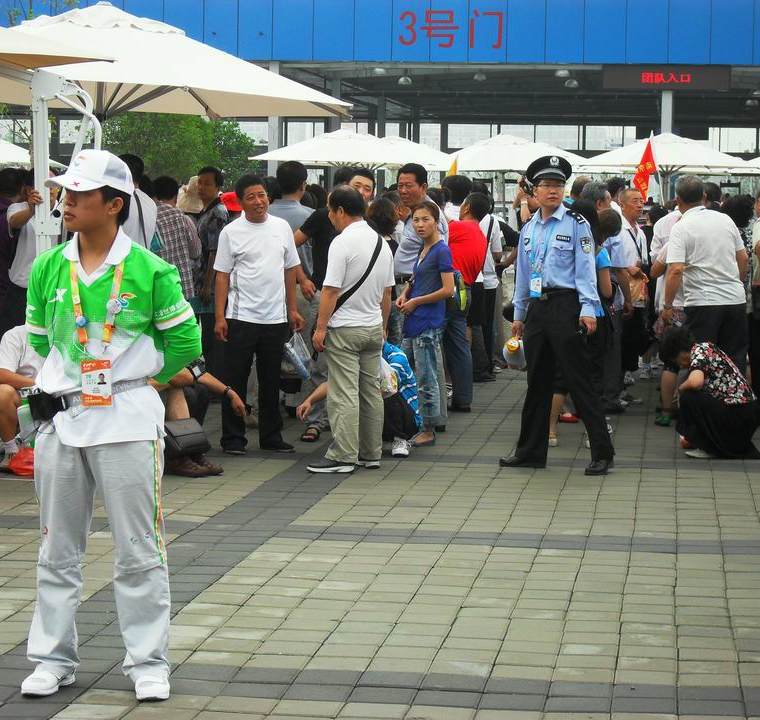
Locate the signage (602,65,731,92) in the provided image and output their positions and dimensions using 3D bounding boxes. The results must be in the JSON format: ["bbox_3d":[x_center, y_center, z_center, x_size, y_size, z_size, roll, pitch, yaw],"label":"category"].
[{"bbox_3d":[8.587,-8.437,64.000,3.800,0.830,0.220,1,4,8],"label":"signage"}]

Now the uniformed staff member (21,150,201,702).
[{"bbox_3d":[-0.873,0.202,6.870,0.550,1.730,0.400,2,5,16],"label":"uniformed staff member"}]

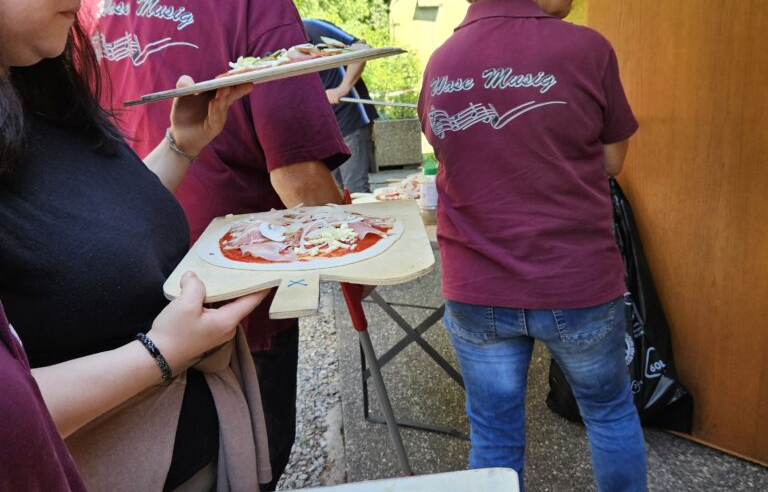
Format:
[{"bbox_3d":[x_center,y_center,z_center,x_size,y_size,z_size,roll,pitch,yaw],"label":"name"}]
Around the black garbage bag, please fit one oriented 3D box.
[{"bbox_3d":[0.809,0.219,2.404,0.310,0.860,0.500,-15,21,-34],"label":"black garbage bag"}]

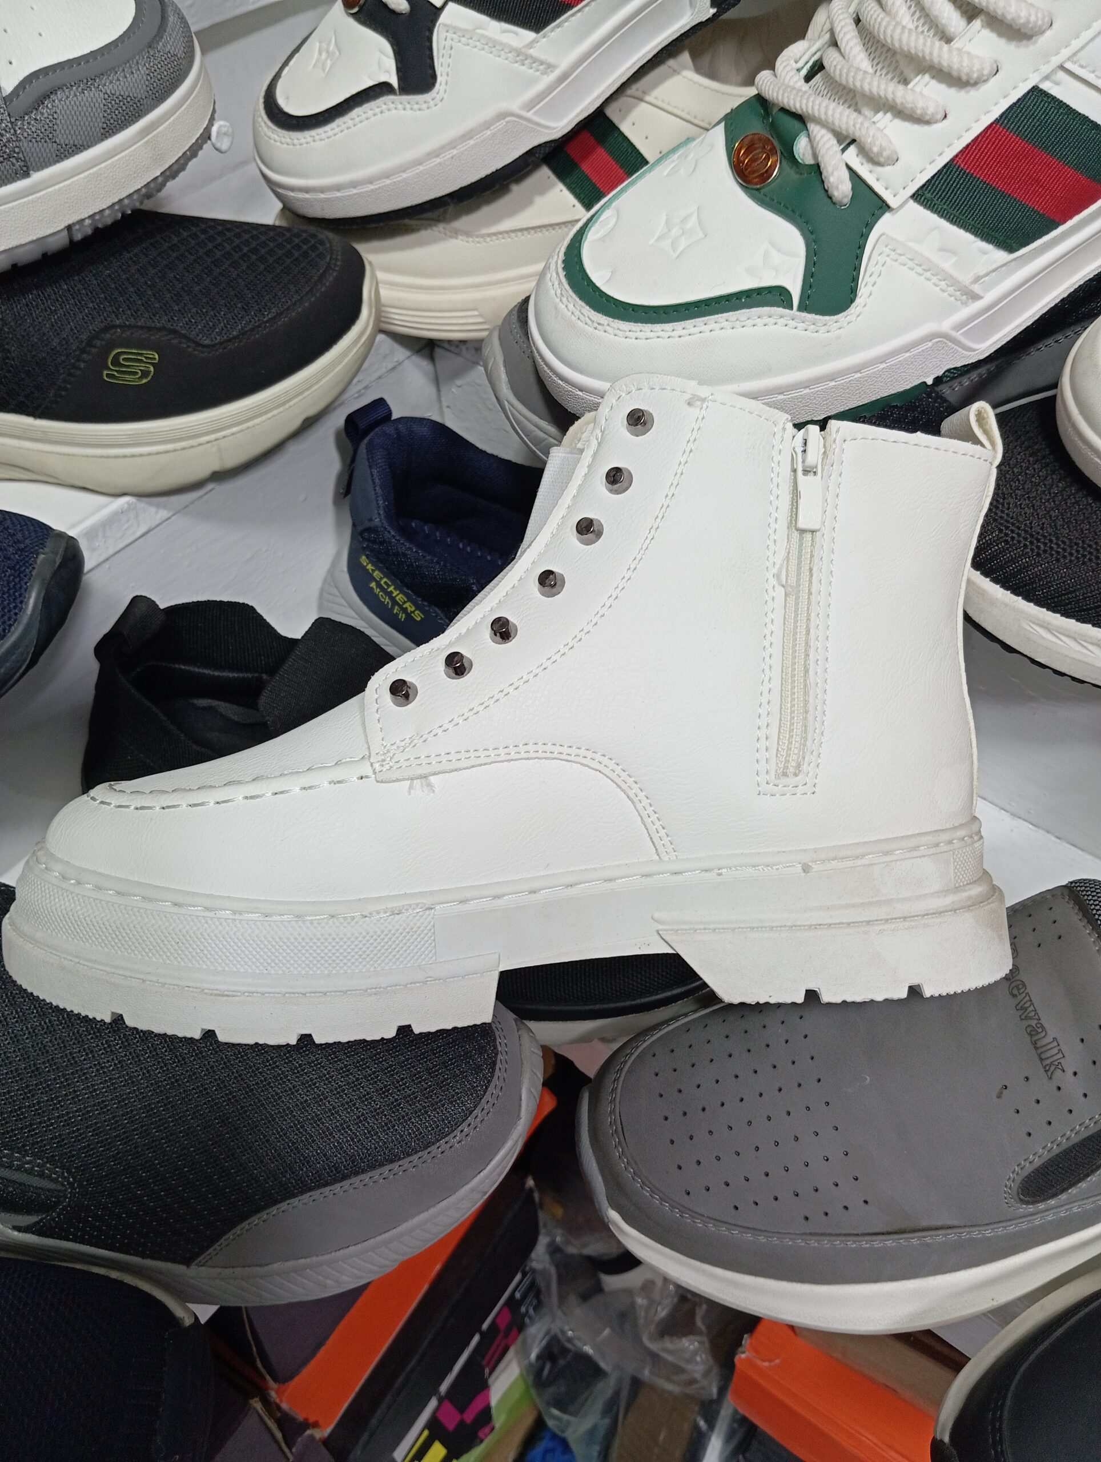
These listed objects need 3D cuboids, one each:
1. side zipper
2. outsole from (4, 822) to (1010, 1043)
[{"bbox_3d":[0.068,-0.034,0.322,0.011,0.096,0.008,0,10,-4],"label":"side zipper"},{"bbox_3d":[-0.007,0.046,0.364,0.300,0.051,0.108,-1,10,-3],"label":"outsole"}]

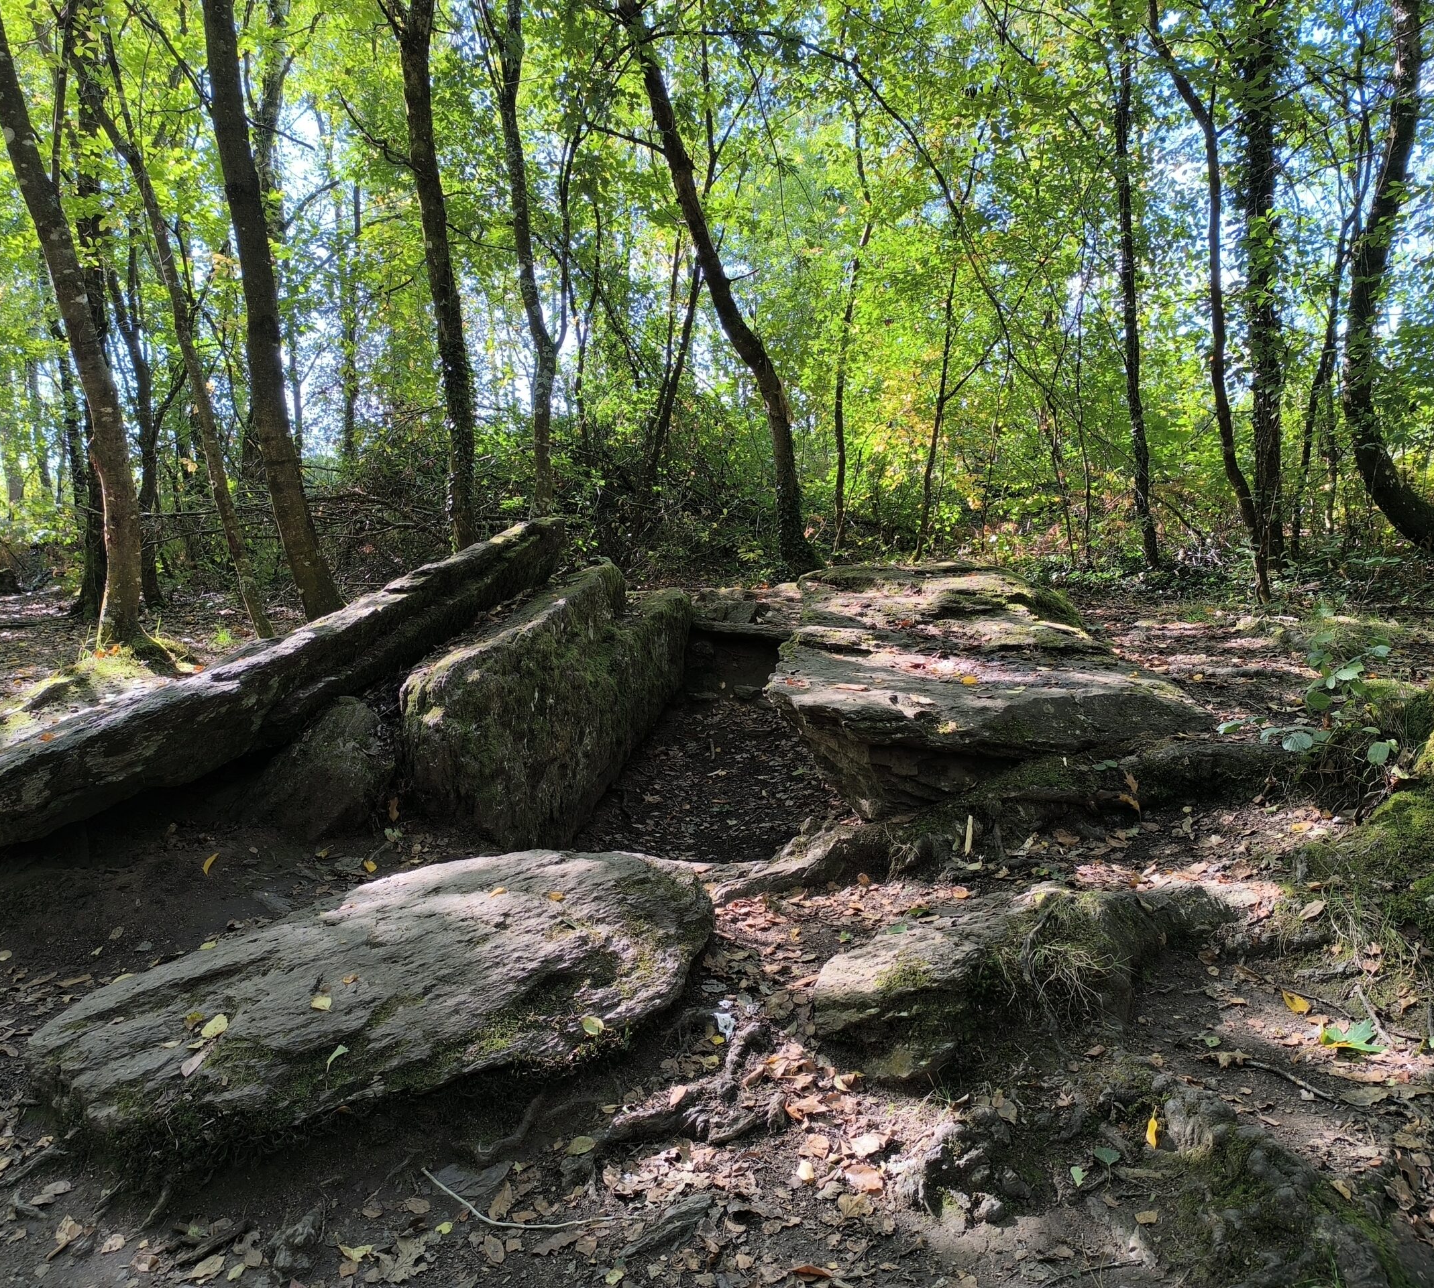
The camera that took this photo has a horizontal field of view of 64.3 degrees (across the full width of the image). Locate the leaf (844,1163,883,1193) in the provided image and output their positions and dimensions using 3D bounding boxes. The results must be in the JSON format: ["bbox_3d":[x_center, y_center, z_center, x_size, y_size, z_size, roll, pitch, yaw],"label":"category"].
[{"bbox_3d":[0.314,1.145,2.450,0.080,0.020,0.080,0,6,0],"label":"leaf"}]

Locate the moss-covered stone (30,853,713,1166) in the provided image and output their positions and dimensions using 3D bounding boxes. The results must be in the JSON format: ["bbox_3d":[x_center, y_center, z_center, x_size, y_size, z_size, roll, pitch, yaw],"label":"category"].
[{"bbox_3d":[-0.780,0.838,3.111,1.750,0.330,1.020,-7,12,-37],"label":"moss-covered stone"}]

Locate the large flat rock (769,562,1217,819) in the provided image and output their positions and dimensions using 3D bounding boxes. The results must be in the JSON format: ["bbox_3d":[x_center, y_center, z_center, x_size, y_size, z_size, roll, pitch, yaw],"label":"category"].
[{"bbox_3d":[1.220,0.157,6.152,1.950,0.920,2.300,0,6,0],"label":"large flat rock"}]

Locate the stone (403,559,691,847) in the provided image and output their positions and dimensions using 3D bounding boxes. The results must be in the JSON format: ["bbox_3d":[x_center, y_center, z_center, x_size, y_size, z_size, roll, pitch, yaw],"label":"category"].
[{"bbox_3d":[-0.700,0.141,5.701,0.760,0.830,2.400,2,10,10],"label":"stone"}]

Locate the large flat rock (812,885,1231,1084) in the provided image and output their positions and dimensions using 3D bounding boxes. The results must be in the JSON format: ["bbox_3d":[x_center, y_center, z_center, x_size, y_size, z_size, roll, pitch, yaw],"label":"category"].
[{"bbox_3d":[0.880,0.846,3.183,1.280,0.260,0.550,-5,11,-27],"label":"large flat rock"}]

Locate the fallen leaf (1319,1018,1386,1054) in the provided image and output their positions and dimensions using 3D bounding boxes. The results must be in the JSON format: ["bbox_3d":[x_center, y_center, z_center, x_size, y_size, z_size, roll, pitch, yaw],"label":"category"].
[{"bbox_3d":[1.670,1.030,3.000,0.160,0.045,0.110,2,6,20],"label":"fallen leaf"}]

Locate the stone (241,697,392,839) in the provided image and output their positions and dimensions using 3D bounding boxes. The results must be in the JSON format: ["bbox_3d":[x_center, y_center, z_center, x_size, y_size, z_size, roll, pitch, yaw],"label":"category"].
[{"bbox_3d":[-1.630,0.467,4.722,0.580,0.500,0.420,-3,10,-15],"label":"stone"}]

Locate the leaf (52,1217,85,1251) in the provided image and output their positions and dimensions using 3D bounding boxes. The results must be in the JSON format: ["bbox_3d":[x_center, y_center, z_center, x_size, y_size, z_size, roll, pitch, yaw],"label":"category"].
[{"bbox_3d":[-1.319,1.199,2.320,0.060,0.018,0.075,-3,7,-25],"label":"leaf"}]

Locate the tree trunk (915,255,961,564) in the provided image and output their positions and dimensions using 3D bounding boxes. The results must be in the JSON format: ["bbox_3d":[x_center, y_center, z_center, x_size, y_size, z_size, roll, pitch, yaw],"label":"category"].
[{"bbox_3d":[2.440,-2.586,12.545,0.440,3.200,0.300,0,9,0],"label":"tree trunk"}]

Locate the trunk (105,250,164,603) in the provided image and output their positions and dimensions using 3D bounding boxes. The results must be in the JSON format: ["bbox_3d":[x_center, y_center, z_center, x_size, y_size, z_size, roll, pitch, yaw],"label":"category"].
[{"bbox_3d":[-5.320,-1.868,10.435,0.400,3.200,0.320,0,9,0],"label":"trunk"}]

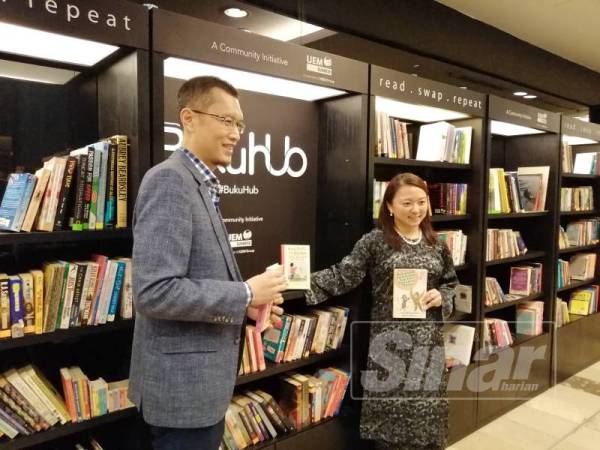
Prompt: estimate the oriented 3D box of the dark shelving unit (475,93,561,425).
[{"bbox_3d":[1.436,0.224,3.303,1.040,2.105,0.400,-3,5,-38],"label":"dark shelving unit"}]

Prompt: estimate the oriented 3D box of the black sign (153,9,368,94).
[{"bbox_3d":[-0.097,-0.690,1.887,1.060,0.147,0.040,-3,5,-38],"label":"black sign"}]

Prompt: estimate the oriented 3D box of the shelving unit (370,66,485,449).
[{"bbox_3d":[0.615,0.264,2.665,1.040,2.105,0.400,-3,5,-38],"label":"shelving unit"}]

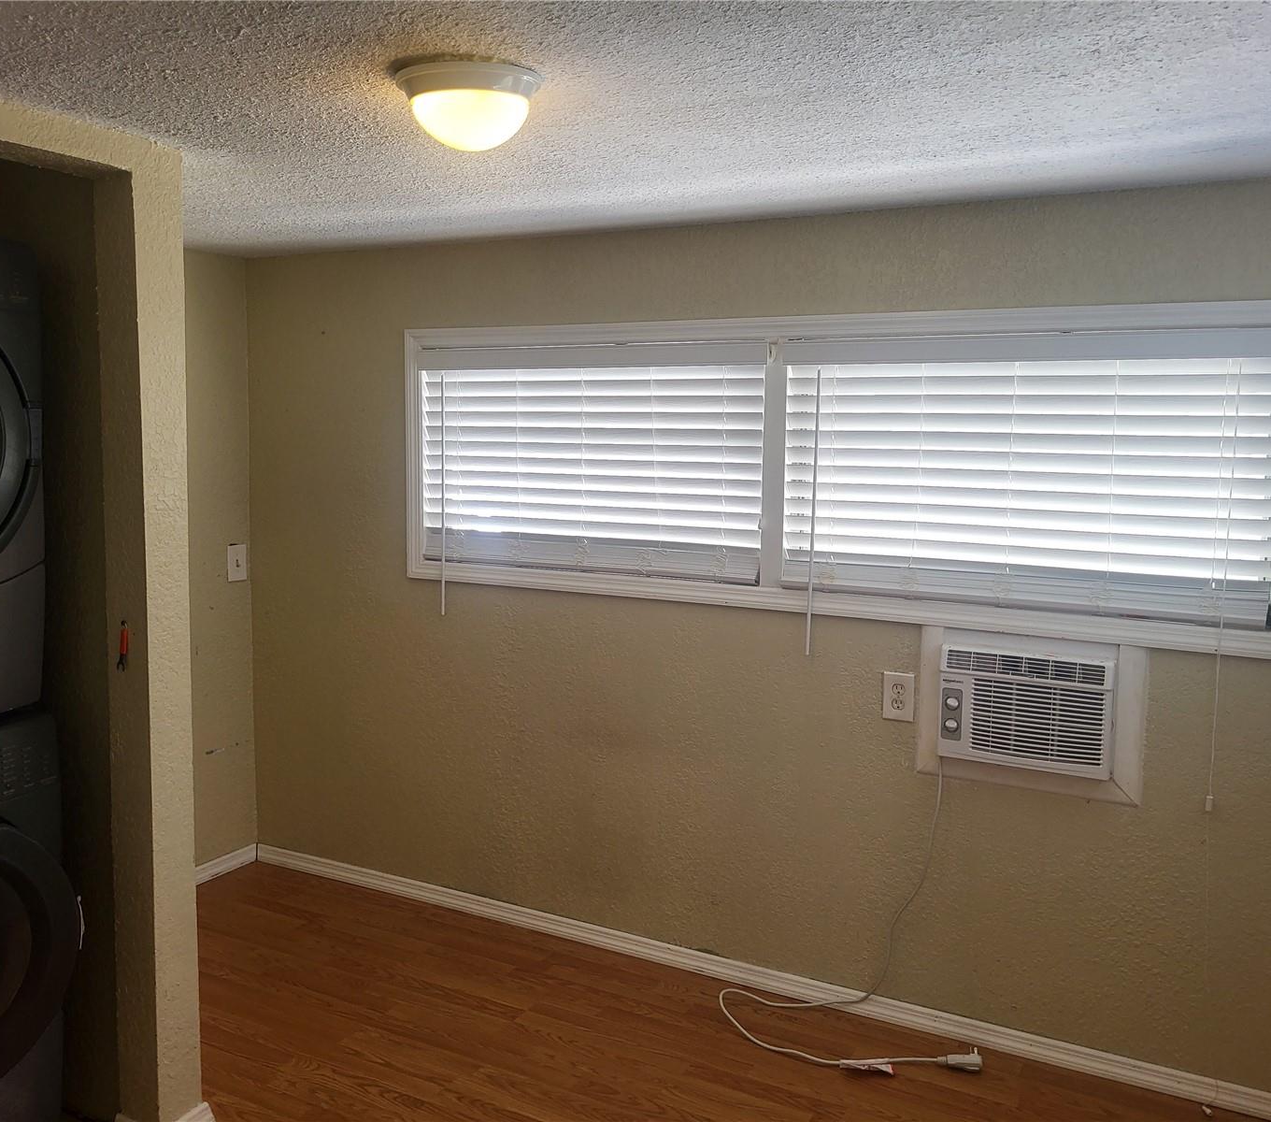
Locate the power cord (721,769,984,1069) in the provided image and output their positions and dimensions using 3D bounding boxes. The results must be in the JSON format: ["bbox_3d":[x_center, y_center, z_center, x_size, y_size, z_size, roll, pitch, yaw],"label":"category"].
[{"bbox_3d":[0.542,0.879,2.895,0.720,0.745,0.290,4,7,27],"label":"power cord"}]

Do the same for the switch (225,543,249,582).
[{"bbox_3d":[-1.373,0.008,3.890,0.015,0.124,0.079,4,7,27],"label":"switch"}]

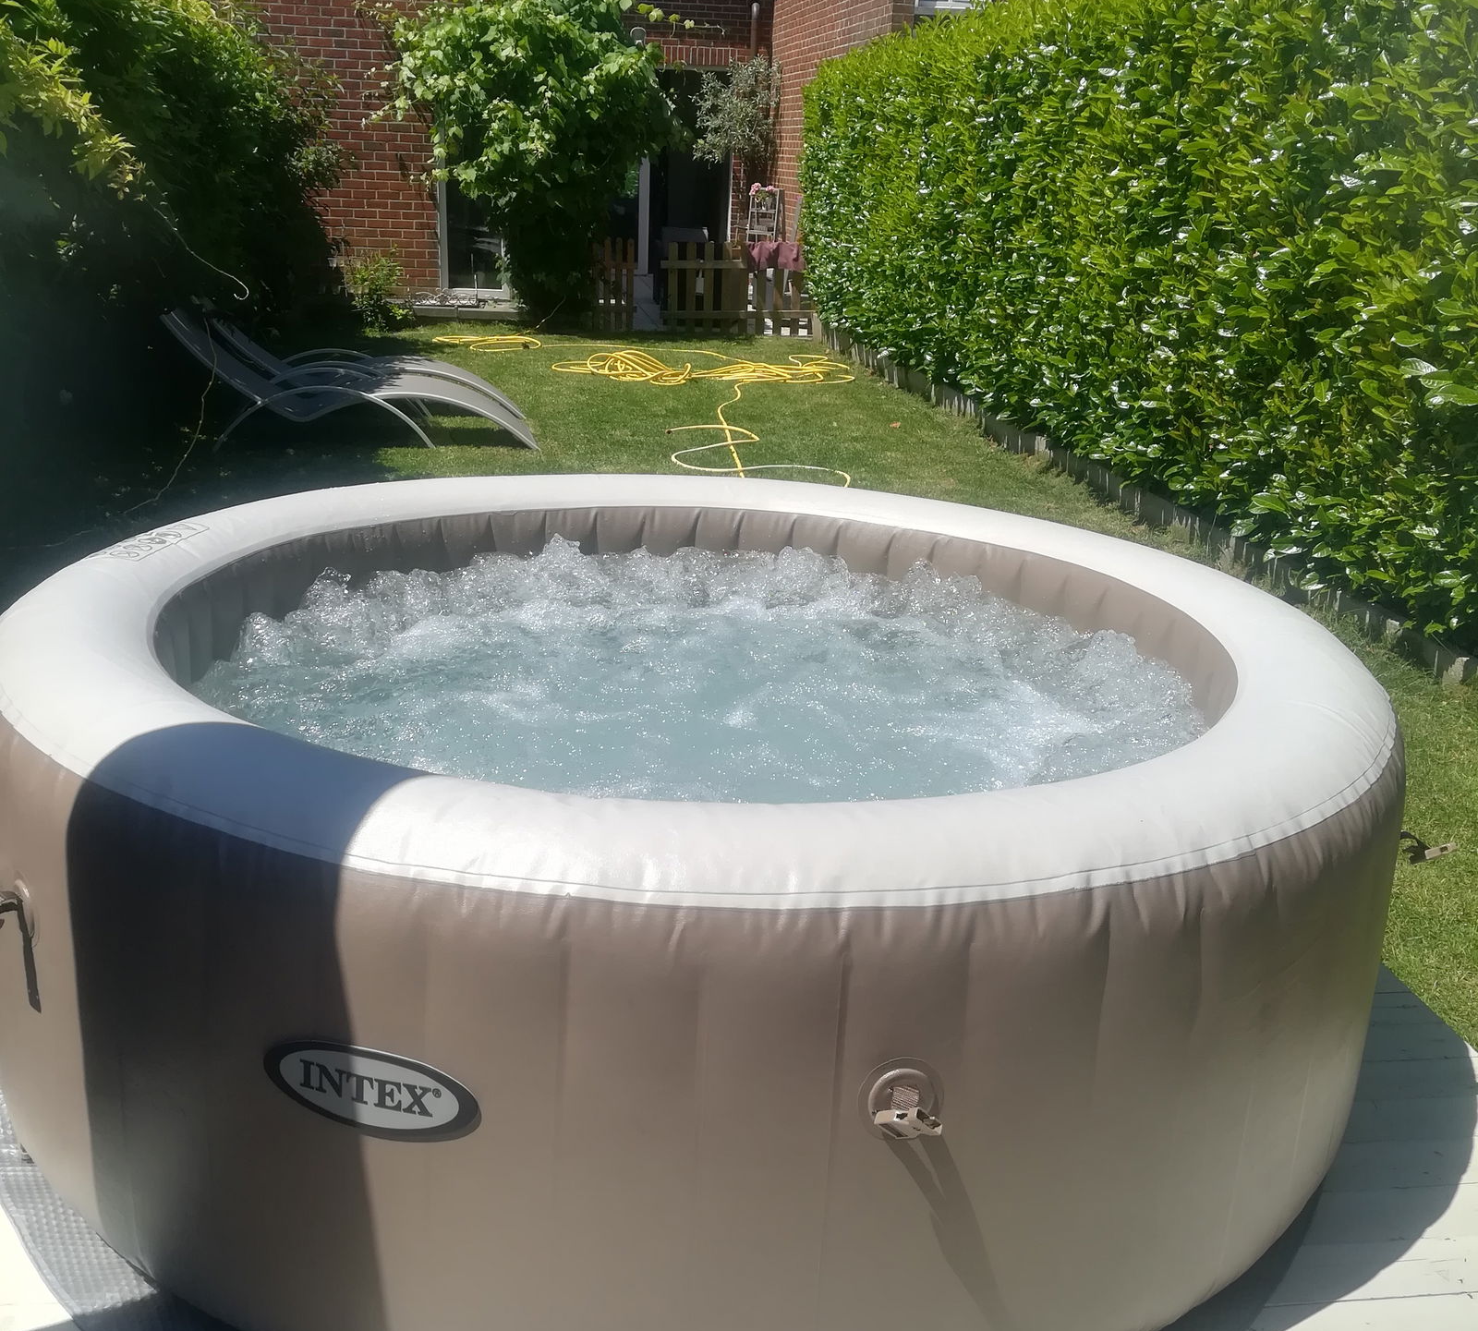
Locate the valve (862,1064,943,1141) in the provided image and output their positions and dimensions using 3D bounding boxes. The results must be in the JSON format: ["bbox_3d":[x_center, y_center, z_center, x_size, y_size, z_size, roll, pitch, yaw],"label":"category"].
[{"bbox_3d":[0.157,0.417,1.415,0.078,0.076,0.045,-1,18,-12],"label":"valve"}]

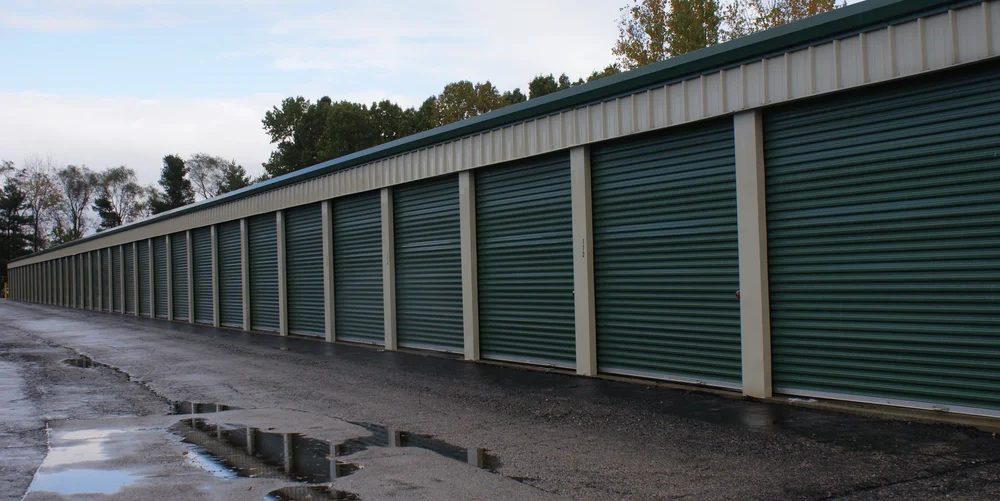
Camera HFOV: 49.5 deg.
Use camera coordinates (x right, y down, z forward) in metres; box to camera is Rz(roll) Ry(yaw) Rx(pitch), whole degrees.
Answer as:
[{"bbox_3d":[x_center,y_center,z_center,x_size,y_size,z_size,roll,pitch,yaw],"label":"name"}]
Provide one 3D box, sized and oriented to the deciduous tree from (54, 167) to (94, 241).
[{"bbox_3d":[-44.527,-2.375,113.903,4.415,13.339,4.415,-1,-1,-21],"label":"deciduous tree"}]

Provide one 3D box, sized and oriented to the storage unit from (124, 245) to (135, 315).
[{"bbox_3d":[-14.036,1.103,41.287,0.120,2.660,2.740,-1,-1,-28],"label":"storage unit"}]

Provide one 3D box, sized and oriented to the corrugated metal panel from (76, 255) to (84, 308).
[{"bbox_3d":[-21.218,1.573,54.721,0.120,2.660,2.740,-1,-1,-28],"label":"corrugated metal panel"}]

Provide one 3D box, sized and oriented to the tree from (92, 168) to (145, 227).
[{"bbox_3d":[-39.206,-2.289,111.908,5.639,12.782,5.639,-1,-1,-19],"label":"tree"}]

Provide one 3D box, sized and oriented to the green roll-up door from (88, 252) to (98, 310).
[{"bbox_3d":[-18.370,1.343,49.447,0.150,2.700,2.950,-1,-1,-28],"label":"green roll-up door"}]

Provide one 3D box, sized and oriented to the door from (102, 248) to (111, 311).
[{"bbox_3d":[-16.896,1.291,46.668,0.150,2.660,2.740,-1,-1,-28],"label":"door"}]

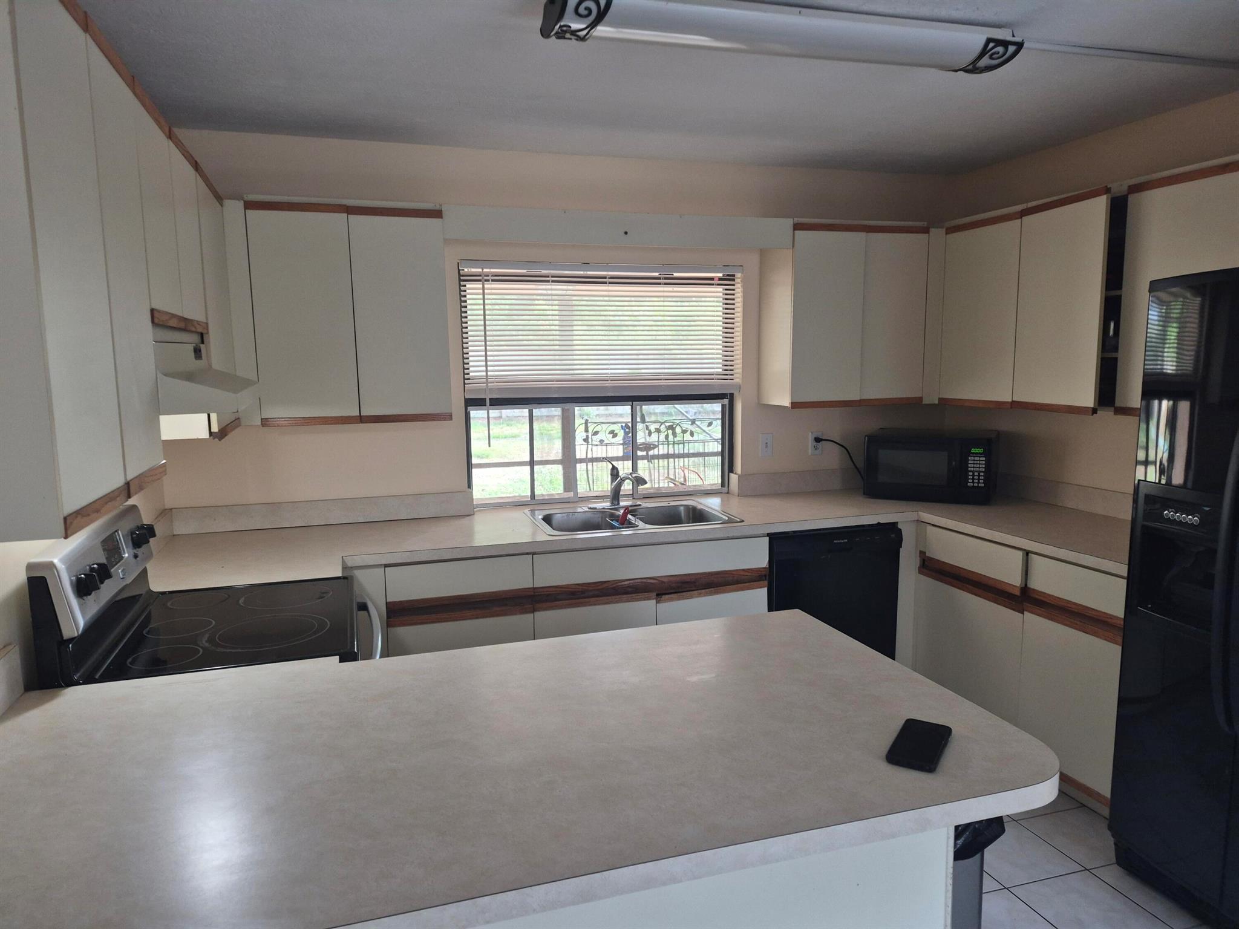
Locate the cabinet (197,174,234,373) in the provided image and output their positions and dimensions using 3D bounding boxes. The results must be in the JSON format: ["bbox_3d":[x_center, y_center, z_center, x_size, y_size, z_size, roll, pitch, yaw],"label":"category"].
[{"bbox_3d":[-1.428,-0.491,2.588,0.316,0.737,0.525,-3,8,-18],"label":"cabinet"}]

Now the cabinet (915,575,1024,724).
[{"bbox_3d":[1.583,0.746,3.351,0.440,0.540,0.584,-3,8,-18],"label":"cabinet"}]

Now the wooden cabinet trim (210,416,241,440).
[{"bbox_3d":[-1.290,-0.114,2.701,0.022,0.032,0.502,-3,8,-18],"label":"wooden cabinet trim"}]

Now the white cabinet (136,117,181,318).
[{"bbox_3d":[-1.173,-0.546,1.798,0.311,0.434,0.365,-3,8,-18],"label":"white cabinet"}]

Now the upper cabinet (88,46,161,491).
[{"bbox_3d":[-1.063,-0.348,1.497,0.311,0.753,0.331,-3,8,-18],"label":"upper cabinet"}]

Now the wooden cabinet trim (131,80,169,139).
[{"bbox_3d":[-1.040,-0.780,1.815,0.022,0.032,0.354,-3,8,-18],"label":"wooden cabinet trim"}]

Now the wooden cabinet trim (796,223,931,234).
[{"bbox_3d":[1.104,-1.067,3.744,0.714,0.031,0.021,-3,8,-18],"label":"wooden cabinet trim"}]

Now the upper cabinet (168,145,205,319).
[{"bbox_3d":[-1.245,-0.577,2.097,0.282,0.440,0.354,-3,8,-18],"label":"upper cabinet"}]

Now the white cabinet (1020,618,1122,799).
[{"bbox_3d":[1.868,0.831,2.926,0.580,0.538,0.552,-3,8,-18],"label":"white cabinet"}]

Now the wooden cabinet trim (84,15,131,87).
[{"bbox_3d":[-0.936,-0.744,1.500,0.022,0.034,0.312,-3,8,-18],"label":"wooden cabinet trim"}]

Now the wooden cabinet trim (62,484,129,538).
[{"bbox_3d":[-0.815,0.068,1.275,0.021,0.031,0.350,-3,8,-18],"label":"wooden cabinet trim"}]

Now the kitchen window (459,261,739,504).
[{"bbox_3d":[-0.056,-0.356,3.738,1.302,1.083,0.106,-3,8,-18],"label":"kitchen window"}]

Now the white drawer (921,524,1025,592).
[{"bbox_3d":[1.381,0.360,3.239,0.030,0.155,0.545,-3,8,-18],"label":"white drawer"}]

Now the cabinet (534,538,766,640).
[{"bbox_3d":[0.062,0.660,3.537,0.980,0.763,0.580,-3,8,-18],"label":"cabinet"}]

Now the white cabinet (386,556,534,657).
[{"bbox_3d":[-0.637,0.707,3.216,0.521,0.792,0.510,-3,8,-18],"label":"white cabinet"}]

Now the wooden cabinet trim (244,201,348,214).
[{"bbox_3d":[-1.171,-0.934,2.997,0.349,0.030,0.021,-3,8,-18],"label":"wooden cabinet trim"}]

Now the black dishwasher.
[{"bbox_3d":[0.810,0.648,3.706,0.603,0.845,0.590,-3,8,-18],"label":"black dishwasher"}]

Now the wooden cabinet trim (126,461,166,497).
[{"bbox_3d":[-0.900,0.026,1.556,0.022,0.036,0.314,-3,8,-18],"label":"wooden cabinet trim"}]

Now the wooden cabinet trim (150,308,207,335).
[{"bbox_3d":[-1.088,-0.347,2.035,0.022,0.031,0.731,-3,8,-18],"label":"wooden cabinet trim"}]

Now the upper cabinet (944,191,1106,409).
[{"bbox_3d":[1.745,-0.623,3.355,0.350,0.786,0.920,-3,8,-18],"label":"upper cabinet"}]

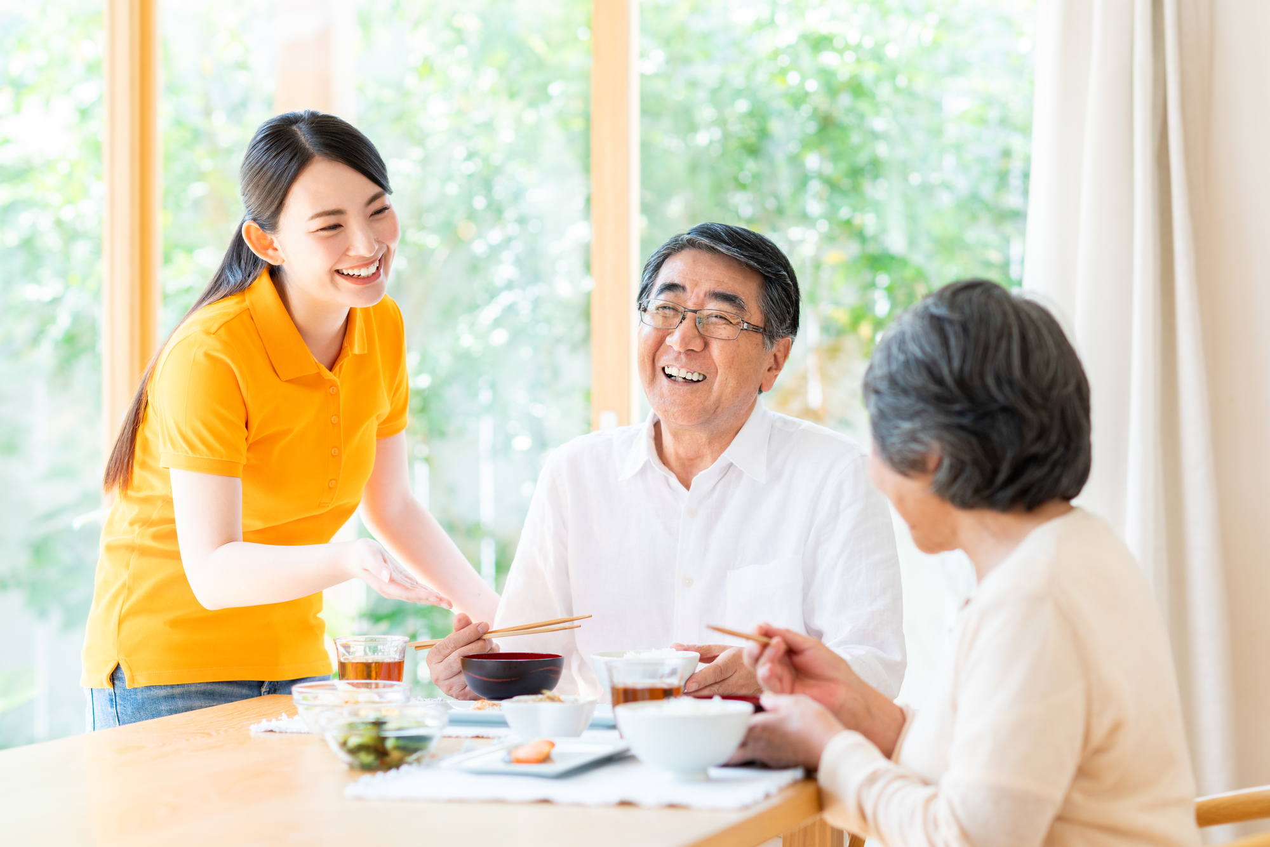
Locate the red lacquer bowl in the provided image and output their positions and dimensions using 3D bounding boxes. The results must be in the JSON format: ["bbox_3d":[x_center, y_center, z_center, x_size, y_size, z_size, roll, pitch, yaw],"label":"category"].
[{"bbox_3d":[-0.132,0.277,3.210,0.112,0.059,0.112,0,0,0],"label":"red lacquer bowl"}]

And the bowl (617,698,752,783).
[{"bbox_3d":[0.043,0.276,2.610,0.121,0.063,0.121,0,0,0],"label":"bowl"}]

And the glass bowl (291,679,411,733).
[{"bbox_3d":[-0.278,0.281,2.940,0.117,0.053,0.117,0,0,0],"label":"glass bowl"}]

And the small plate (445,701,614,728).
[{"bbox_3d":[-0.069,0.298,3.060,0.215,0.019,0.128,0,0,10],"label":"small plate"}]

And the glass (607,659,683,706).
[{"bbox_3d":[0.011,0.269,2.890,0.076,0.078,0.076,0,0,0],"label":"glass"}]

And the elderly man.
[{"bbox_3d":[0.040,0.385,3.350,0.530,1.250,0.740,0,0,16],"label":"elderly man"}]

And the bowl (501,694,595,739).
[{"bbox_3d":[-0.084,0.286,2.920,0.093,0.043,0.093,0,0,0],"label":"bowl"}]

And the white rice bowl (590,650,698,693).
[{"bbox_3d":[0.011,0.281,3.270,0.119,0.062,0.119,0,0,0],"label":"white rice bowl"}]

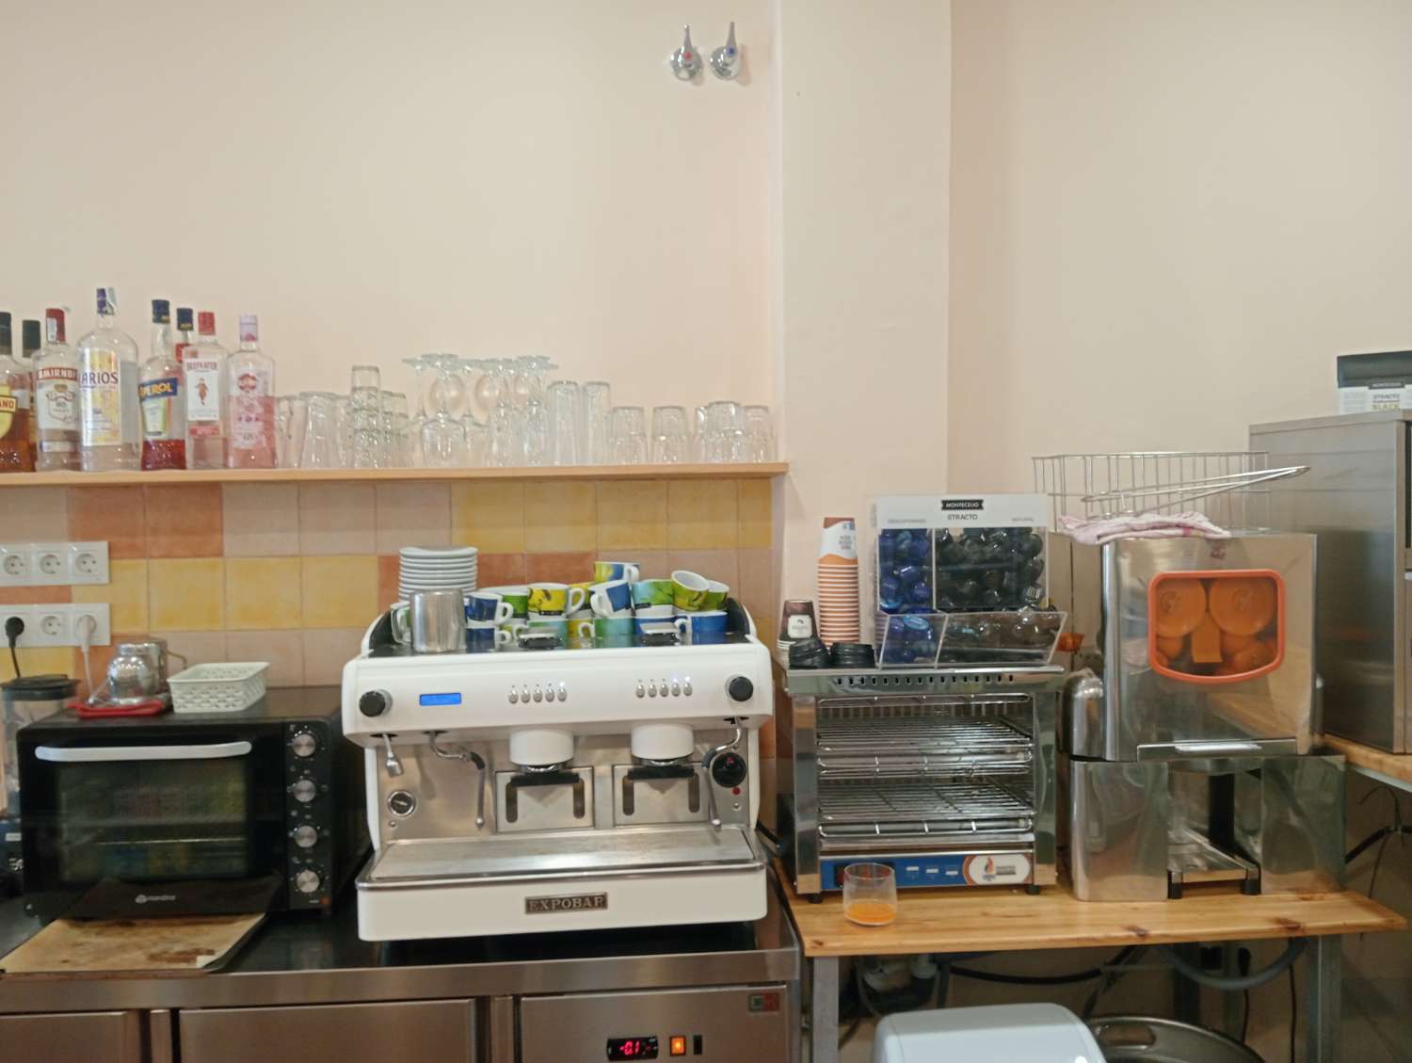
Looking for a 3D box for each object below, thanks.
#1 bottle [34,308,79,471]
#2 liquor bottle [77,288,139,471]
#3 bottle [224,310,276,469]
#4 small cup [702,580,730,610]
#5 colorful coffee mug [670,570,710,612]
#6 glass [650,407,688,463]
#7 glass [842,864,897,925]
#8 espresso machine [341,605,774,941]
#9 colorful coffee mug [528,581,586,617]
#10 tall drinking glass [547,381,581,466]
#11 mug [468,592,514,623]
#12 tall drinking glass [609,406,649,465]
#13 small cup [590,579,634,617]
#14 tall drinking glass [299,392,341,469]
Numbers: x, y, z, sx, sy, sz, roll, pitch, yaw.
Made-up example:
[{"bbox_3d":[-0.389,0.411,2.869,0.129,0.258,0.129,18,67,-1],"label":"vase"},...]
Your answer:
[{"bbox_3d":[-1.232,-0.269,2.174,0.085,0.304,0.085,-3,4,-27],"label":"bottle"},{"bbox_3d":[-1.114,-0.282,2.135,0.102,0.342,0.098,-1,2,0],"label":"liquor bottle"},{"bbox_3d":[-0.882,-0.270,2.216,0.079,0.295,0.065,-1,4,-6],"label":"bottle"},{"bbox_3d":[0.008,0.116,2.010,0.076,0.057,0.068,9,12,0],"label":"small cup"},{"bbox_3d":[-0.038,0.115,2.059,0.072,0.058,0.092,20,19,-8],"label":"colorful coffee mug"},{"bbox_3d":[-0.072,-0.194,2.310,0.078,0.120,0.078,-1,2,-6],"label":"glass"},{"bbox_3d":[0.277,0.614,1.937,0.091,0.083,0.091,-1,4,0],"label":"glass"},{"bbox_3d":[-0.255,0.399,2.067,0.680,0.502,0.550,-1,4,-7],"label":"espresso machine"},{"bbox_3d":[-0.256,0.119,1.955,0.098,0.058,0.070,-1,2,-8],"label":"colorful coffee mug"},{"bbox_3d":[-0.284,-0.217,2.303,0.062,0.167,0.062,-1,4,-6],"label":"tall drinking glass"},{"bbox_3d":[-0.373,0.136,1.978,0.088,0.056,0.065,4,4,10],"label":"mug"},{"bbox_3d":[-0.155,-0.192,2.300,0.078,0.120,0.078,-1,2,-6],"label":"tall drinking glass"},{"bbox_3d":[-0.173,0.124,2.021,0.070,0.056,0.092,-9,7,41],"label":"small cup"},{"bbox_3d":[-0.745,-0.195,2.210,0.077,0.150,0.077,-1,2,-6],"label":"tall drinking glass"}]

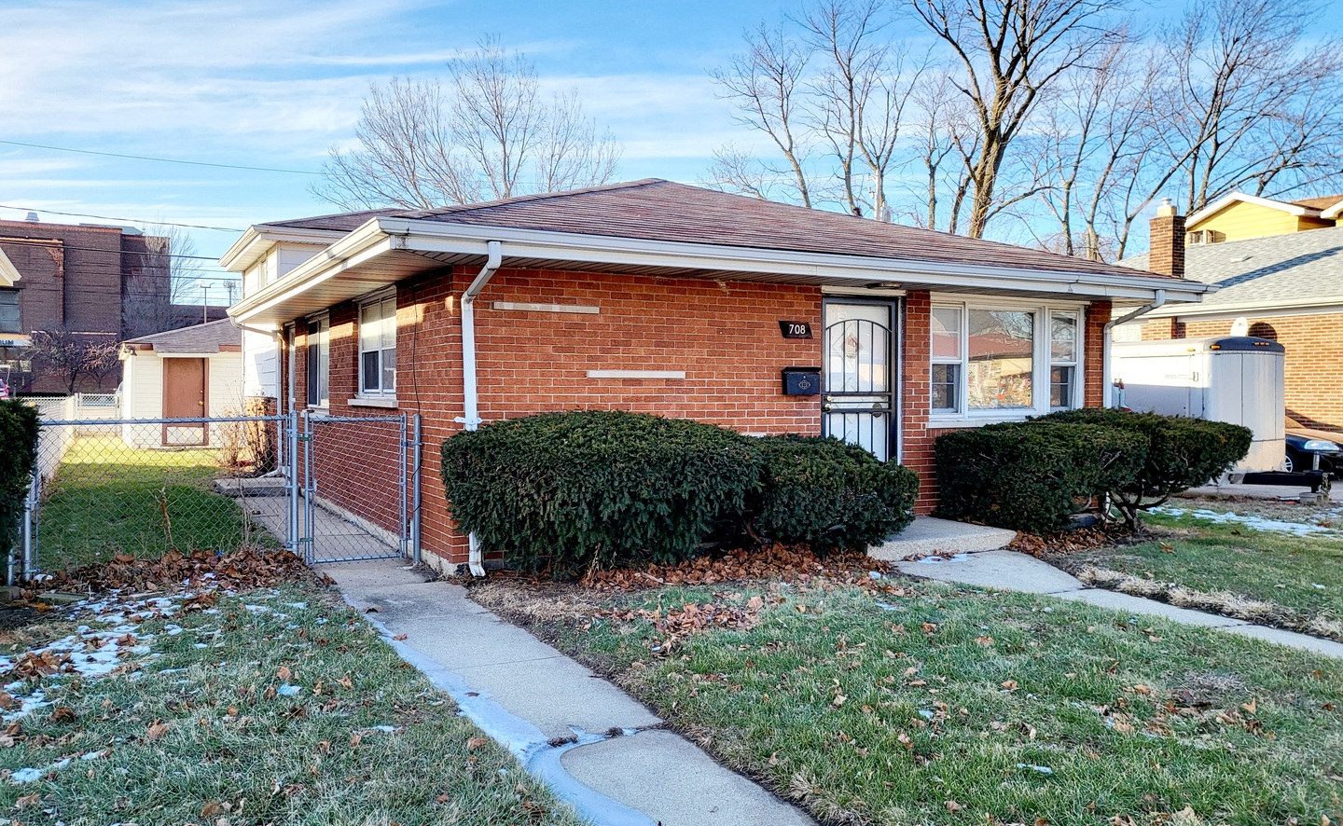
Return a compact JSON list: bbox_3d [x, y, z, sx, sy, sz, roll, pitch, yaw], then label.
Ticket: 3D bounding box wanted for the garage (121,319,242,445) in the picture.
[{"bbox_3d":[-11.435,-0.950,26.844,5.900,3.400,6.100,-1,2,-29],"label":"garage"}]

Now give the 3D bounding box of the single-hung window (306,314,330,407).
[{"bbox_3d":[-4.546,-0.666,13.115,0.100,1.180,1.650,-1,2,-29],"label":"single-hung window"}]

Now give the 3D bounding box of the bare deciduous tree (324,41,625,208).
[{"bbox_3d":[-7.004,-6.207,34.828,10.300,13.680,10.000,0,2,0],"label":"bare deciduous tree"}]

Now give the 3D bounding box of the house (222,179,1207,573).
[{"bbox_3d":[-1.440,-1.269,15.108,9.100,4.700,14.200,-1,2,-29],"label":"house"}]

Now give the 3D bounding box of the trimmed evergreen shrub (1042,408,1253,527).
[{"bbox_3d":[4.813,0.650,10.268,2.100,1.180,1.900,-1,2,-29],"label":"trimmed evergreen shrub"}]

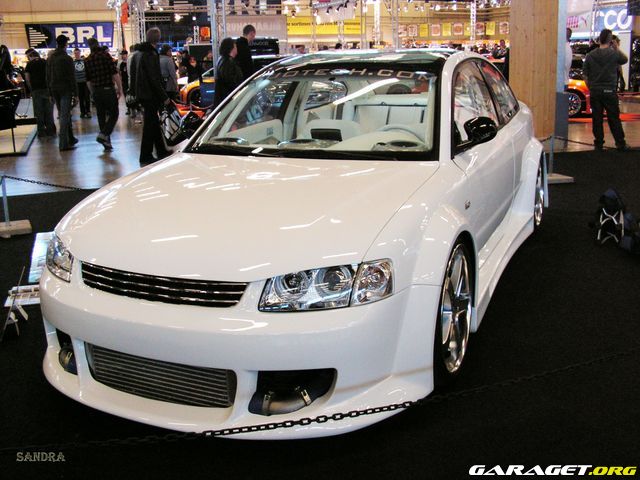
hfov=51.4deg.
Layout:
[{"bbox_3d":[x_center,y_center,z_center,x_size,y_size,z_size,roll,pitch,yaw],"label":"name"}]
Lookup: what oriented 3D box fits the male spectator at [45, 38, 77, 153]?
[{"bbox_3d":[-4.123,-2.350,10.677,0.510,1.800,0.360,1,14,8],"label":"male spectator"}]

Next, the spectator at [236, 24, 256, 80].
[{"bbox_3d":[-0.979,-1.963,8.925,0.340,1.820,0.500,-7,16,-24],"label":"spectator"}]

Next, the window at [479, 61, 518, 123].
[{"bbox_3d":[1.124,-0.911,4.107,0.080,0.370,0.770,-18,5,28],"label":"window"}]

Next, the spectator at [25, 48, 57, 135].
[{"bbox_3d":[-5.352,-2.841,12.837,0.560,1.720,0.360,-7,15,-21],"label":"spectator"}]

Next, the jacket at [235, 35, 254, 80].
[{"bbox_3d":[-1.079,-2.548,9.702,0.340,0.800,0.520,-3,15,-6],"label":"jacket"}]

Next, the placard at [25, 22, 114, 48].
[{"bbox_3d":[-8.280,-6.759,22.000,3.050,0.860,0.080,-5,15,-14],"label":"placard"}]

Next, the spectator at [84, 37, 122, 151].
[{"bbox_3d":[-3.435,-2.311,10.584,0.560,1.750,0.450,-1,14,-2],"label":"spectator"}]

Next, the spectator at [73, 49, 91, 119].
[{"bbox_3d":[-6.303,-4.090,17.627,0.490,1.800,0.320,-3,14,-8],"label":"spectator"}]

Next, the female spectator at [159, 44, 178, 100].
[{"bbox_3d":[-3.437,-3.540,15.120,0.520,1.730,0.340,6,16,26],"label":"female spectator"}]

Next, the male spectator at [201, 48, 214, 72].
[{"bbox_3d":[-3.219,-4.511,19.130,0.500,1.780,0.320,-1,14,0],"label":"male spectator"}]

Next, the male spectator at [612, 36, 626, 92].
[{"bbox_3d":[5.428,-2.936,12.414,0.520,1.680,0.340,5,16,23],"label":"male spectator"}]

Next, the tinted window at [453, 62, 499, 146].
[{"bbox_3d":[0.711,-0.674,3.262,0.130,0.390,1.130,5,16,24],"label":"tinted window"}]

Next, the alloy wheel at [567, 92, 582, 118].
[{"bbox_3d":[5.071,-2.748,13.477,0.470,0.470,0.200,0,15,6],"label":"alloy wheel"}]

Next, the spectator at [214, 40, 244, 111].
[{"bbox_3d":[-1.188,-1.775,8.546,0.330,1.650,0.460,-8,16,-27],"label":"spectator"}]

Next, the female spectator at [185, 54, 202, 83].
[{"bbox_3d":[-3.843,-4.703,20.144,0.480,1.670,0.320,-3,15,-9],"label":"female spectator"}]

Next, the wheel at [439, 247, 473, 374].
[{"bbox_3d":[0.458,0.256,2.589,0.210,0.490,0.490,5,16,24],"label":"wheel"}]

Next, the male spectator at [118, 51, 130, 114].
[{"bbox_3d":[-5.505,-4.389,18.641,0.480,1.740,0.340,-1,15,0],"label":"male spectator"}]

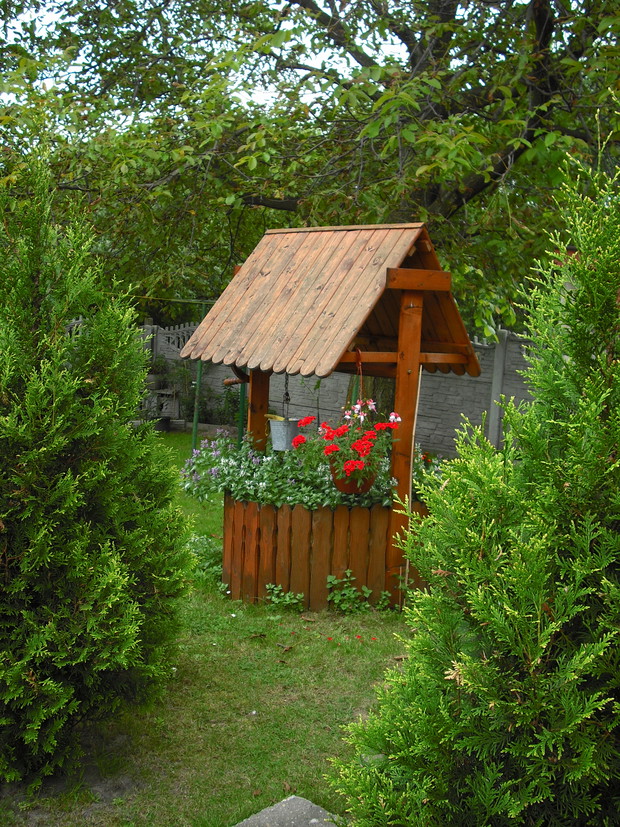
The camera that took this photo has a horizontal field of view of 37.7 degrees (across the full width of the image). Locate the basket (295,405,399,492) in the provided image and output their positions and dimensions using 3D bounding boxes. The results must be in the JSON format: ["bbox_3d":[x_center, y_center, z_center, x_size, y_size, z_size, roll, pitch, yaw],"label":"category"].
[{"bbox_3d":[0.188,0.154,4.673,0.520,0.430,0.450,3,7,0],"label":"basket"}]

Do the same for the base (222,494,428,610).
[{"bbox_3d":[0.060,0.709,5.339,1.220,0.575,1.220,3,7,0],"label":"base"}]

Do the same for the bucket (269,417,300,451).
[{"bbox_3d":[-0.151,0.134,5.537,0.190,0.190,0.190,3,7,0],"label":"bucket"}]

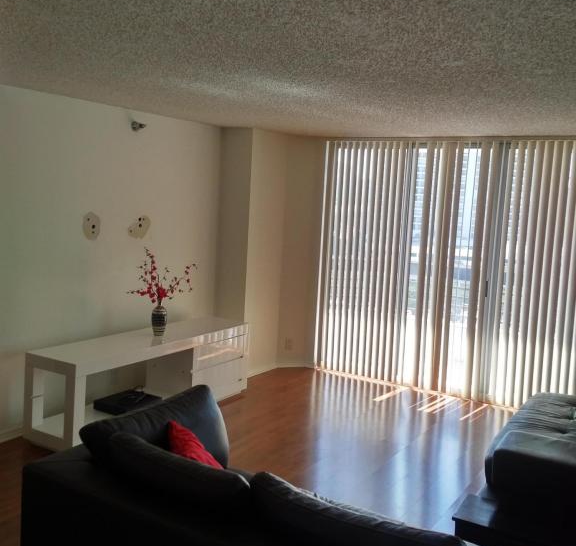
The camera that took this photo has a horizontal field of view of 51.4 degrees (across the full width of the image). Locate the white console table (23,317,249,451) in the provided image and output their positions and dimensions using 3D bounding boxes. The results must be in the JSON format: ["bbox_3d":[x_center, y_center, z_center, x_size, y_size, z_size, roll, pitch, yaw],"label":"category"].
[{"bbox_3d":[-1.122,0.826,4.950,0.537,0.624,1.934,7,8,32],"label":"white console table"}]

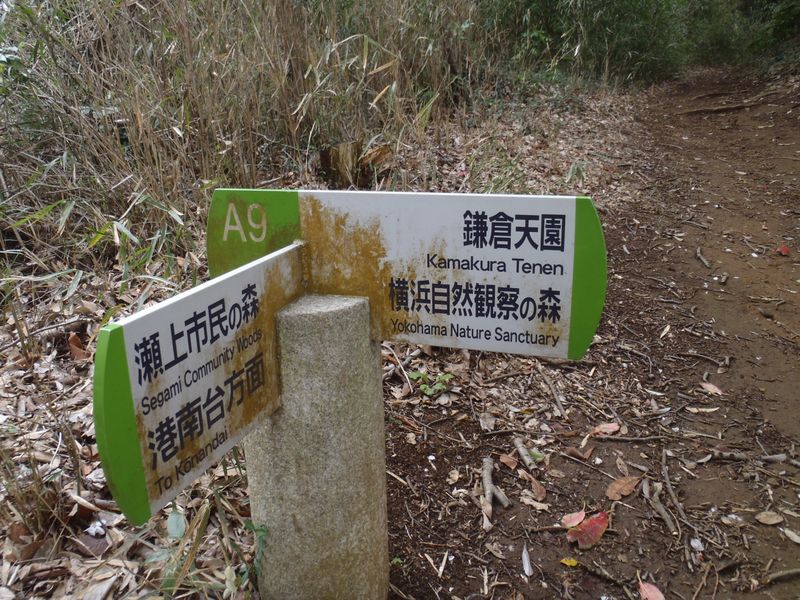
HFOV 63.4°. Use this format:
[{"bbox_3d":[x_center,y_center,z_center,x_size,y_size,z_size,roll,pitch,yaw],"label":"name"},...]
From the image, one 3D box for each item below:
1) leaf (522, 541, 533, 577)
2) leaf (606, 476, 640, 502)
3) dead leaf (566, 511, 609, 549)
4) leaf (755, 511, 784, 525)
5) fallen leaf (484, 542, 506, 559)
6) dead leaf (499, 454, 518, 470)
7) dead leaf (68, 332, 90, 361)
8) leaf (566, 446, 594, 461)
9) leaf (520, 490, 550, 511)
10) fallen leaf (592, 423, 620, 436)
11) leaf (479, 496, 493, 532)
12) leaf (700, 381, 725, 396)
[{"bbox_3d":[0.275,0.562,1.401,0.021,0.010,0.105,1,17,5],"label":"leaf"},{"bbox_3d":[0.516,0.431,1.498,0.051,0.018,0.122,12,24,33],"label":"leaf"},{"bbox_3d":[0.431,0.526,1.484,0.130,0.025,0.070,-13,20,-35],"label":"dead leaf"},{"bbox_3d":[0.790,0.467,1.389,0.051,0.010,0.037,-10,21,-22],"label":"leaf"},{"bbox_3d":[0.194,0.510,1.312,0.016,0.012,0.052,-10,21,-22],"label":"fallen leaf"},{"bbox_3d":[0.298,0.444,1.775,0.042,0.020,0.075,-9,18,-24],"label":"dead leaf"},{"bbox_3d":[-1.217,0.177,2.465,0.080,0.090,0.050,-10,19,-27],"label":"dead leaf"},{"bbox_3d":[0.457,0.385,1.625,0.070,0.022,0.054,-1,20,3],"label":"leaf"},{"bbox_3d":[0.335,0.497,1.600,0.085,0.018,0.040,12,21,37],"label":"leaf"},{"bbox_3d":[0.551,0.347,1.734,0.094,0.015,0.043,-10,22,-23],"label":"fallen leaf"},{"bbox_3d":[0.193,0.466,1.415,0.023,0.025,0.100,-2,20,-1],"label":"leaf"},{"bbox_3d":[1.063,0.303,2.204,0.040,0.018,0.100,-7,18,-19],"label":"leaf"}]

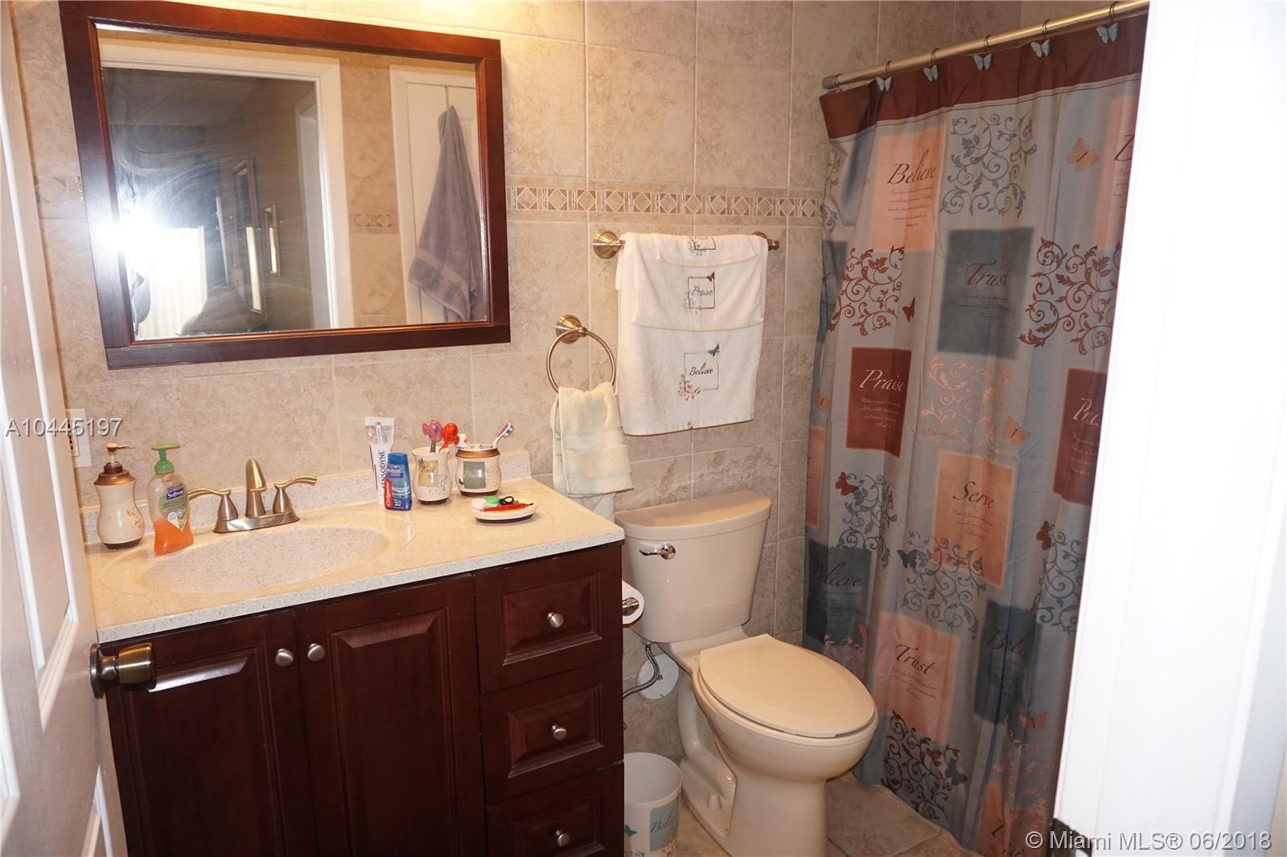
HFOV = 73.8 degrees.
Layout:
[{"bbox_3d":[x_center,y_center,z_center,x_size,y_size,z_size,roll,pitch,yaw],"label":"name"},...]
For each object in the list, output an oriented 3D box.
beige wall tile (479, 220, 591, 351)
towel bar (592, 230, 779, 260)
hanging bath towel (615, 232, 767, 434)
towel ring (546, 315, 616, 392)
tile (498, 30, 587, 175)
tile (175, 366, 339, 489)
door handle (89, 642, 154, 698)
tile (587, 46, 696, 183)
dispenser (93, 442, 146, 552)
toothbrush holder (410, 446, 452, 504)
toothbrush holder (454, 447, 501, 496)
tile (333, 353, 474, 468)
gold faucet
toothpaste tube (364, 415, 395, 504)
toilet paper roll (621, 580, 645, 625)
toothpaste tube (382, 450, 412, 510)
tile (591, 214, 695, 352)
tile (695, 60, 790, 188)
[{"bbox_3d":[-0.269,-0.333,2.037,0.305,0.302,0.010,-6,13,-28],"label":"beige wall tile"},{"bbox_3d":[0.131,-0.467,2.169,0.525,0.067,0.082,-7,13,-29],"label":"towel bar"},{"bbox_3d":[0.125,-0.241,2.176,0.445,0.482,0.070,-7,13,-29],"label":"hanging bath towel"},{"bbox_3d":[-0.158,-0.163,2.058,0.184,0.212,0.082,-7,13,-29],"label":"towel ring"},{"bbox_3d":[-0.270,-0.732,1.957,0.305,0.302,0.010,-6,13,-28],"label":"tile"},{"bbox_3d":[-0.803,0.016,1.804,0.298,0.282,0.010,-6,13,-28],"label":"tile"},{"bbox_3d":[-0.611,0.281,1.013,0.062,0.066,0.066,-5,13,-25],"label":"door handle"},{"bbox_3d":[-0.003,-0.762,2.103,0.300,0.302,0.010,-6,13,-28],"label":"tile"},{"bbox_3d":[-0.966,0.122,1.583,0.081,0.193,0.074,-2,12,-8],"label":"dispenser"},{"bbox_3d":[-0.461,0.105,1.869,0.083,0.110,0.083,-1,11,-6],"label":"toothbrush holder"},{"bbox_3d":[-0.374,0.094,1.938,0.101,0.104,0.101,-1,11,-3],"label":"toothbrush holder"},{"bbox_3d":[-0.523,0.001,1.917,0.302,0.302,0.010,-7,13,-29],"label":"tile"},{"bbox_3d":[-0.772,0.133,1.707,0.240,0.137,0.140,-6,13,-28],"label":"gold faucet"},{"bbox_3d":[-0.570,0.070,1.883,0.061,0.190,0.034,-1,11,-5],"label":"toothpaste tube"},{"bbox_3d":[-0.053,0.372,1.872,0.076,0.076,0.100,-6,13,-28],"label":"toilet paper roll"},{"bbox_3d":[-0.527,0.110,1.848,0.055,0.125,0.033,0,11,-1],"label":"toothpaste tube"},{"bbox_3d":[-0.003,-0.363,2.183,0.300,0.302,0.010,-6,13,-28],"label":"tile"},{"bbox_3d":[0.266,-0.785,2.227,0.302,0.302,0.010,-7,13,-29],"label":"tile"}]

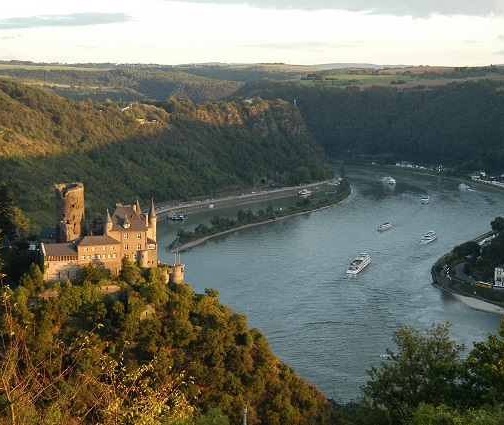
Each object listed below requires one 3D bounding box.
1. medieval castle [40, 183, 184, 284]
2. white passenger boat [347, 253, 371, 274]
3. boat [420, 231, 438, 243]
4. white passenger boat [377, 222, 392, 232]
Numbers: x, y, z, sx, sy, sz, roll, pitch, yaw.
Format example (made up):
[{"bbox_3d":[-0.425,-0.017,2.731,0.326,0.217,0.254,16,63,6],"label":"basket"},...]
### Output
[{"bbox_3d":[-55.000,7.980,398.610,51.000,34.000,32.000,-2,8,-17],"label":"medieval castle"},{"bbox_3d":[93.000,43.500,877.610,9.500,10.000,58.000,3,8,19],"label":"white passenger boat"},{"bbox_3d":[181.000,23.900,1025.320,8.500,9.500,40.000,4,9,30],"label":"boat"},{"bbox_3d":[143.000,15.040,1098.790,7.500,7.500,34.000,5,9,32],"label":"white passenger boat"}]

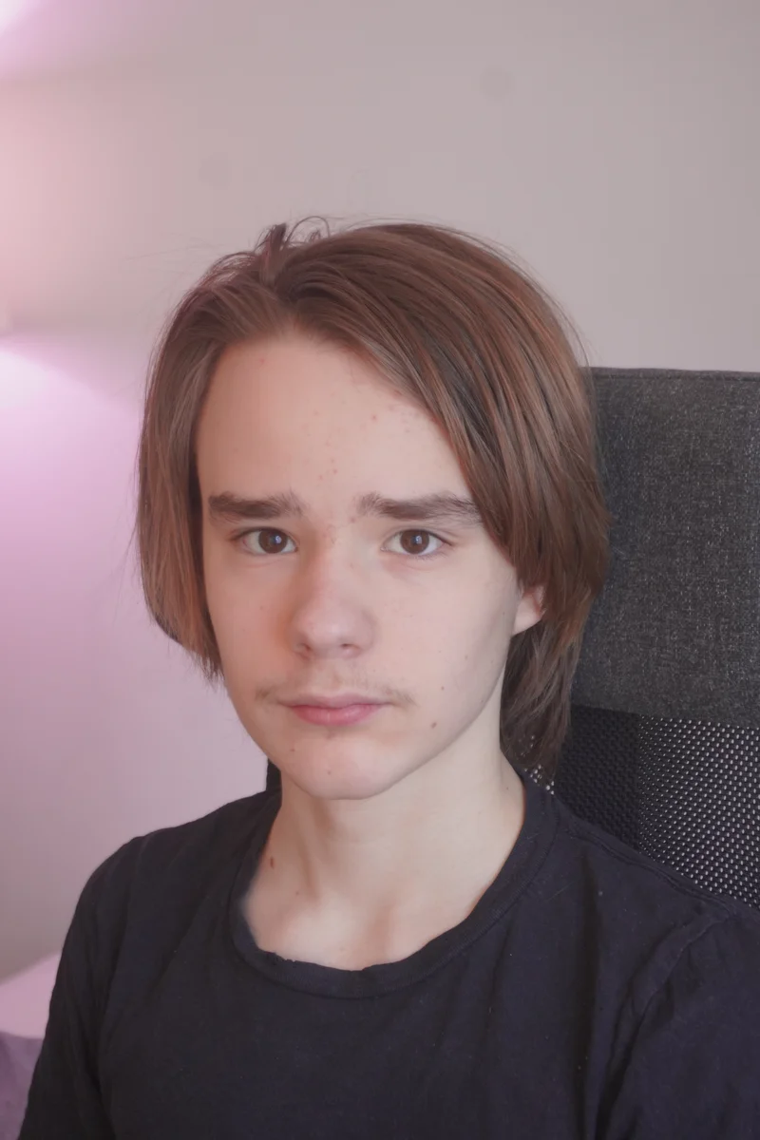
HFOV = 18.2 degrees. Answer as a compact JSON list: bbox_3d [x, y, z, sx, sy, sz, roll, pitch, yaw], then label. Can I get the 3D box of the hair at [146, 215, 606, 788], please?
[{"bbox_3d":[0.003,-0.034,1.085,0.205,0.250,0.205,1,5,12],"label":"hair"}]

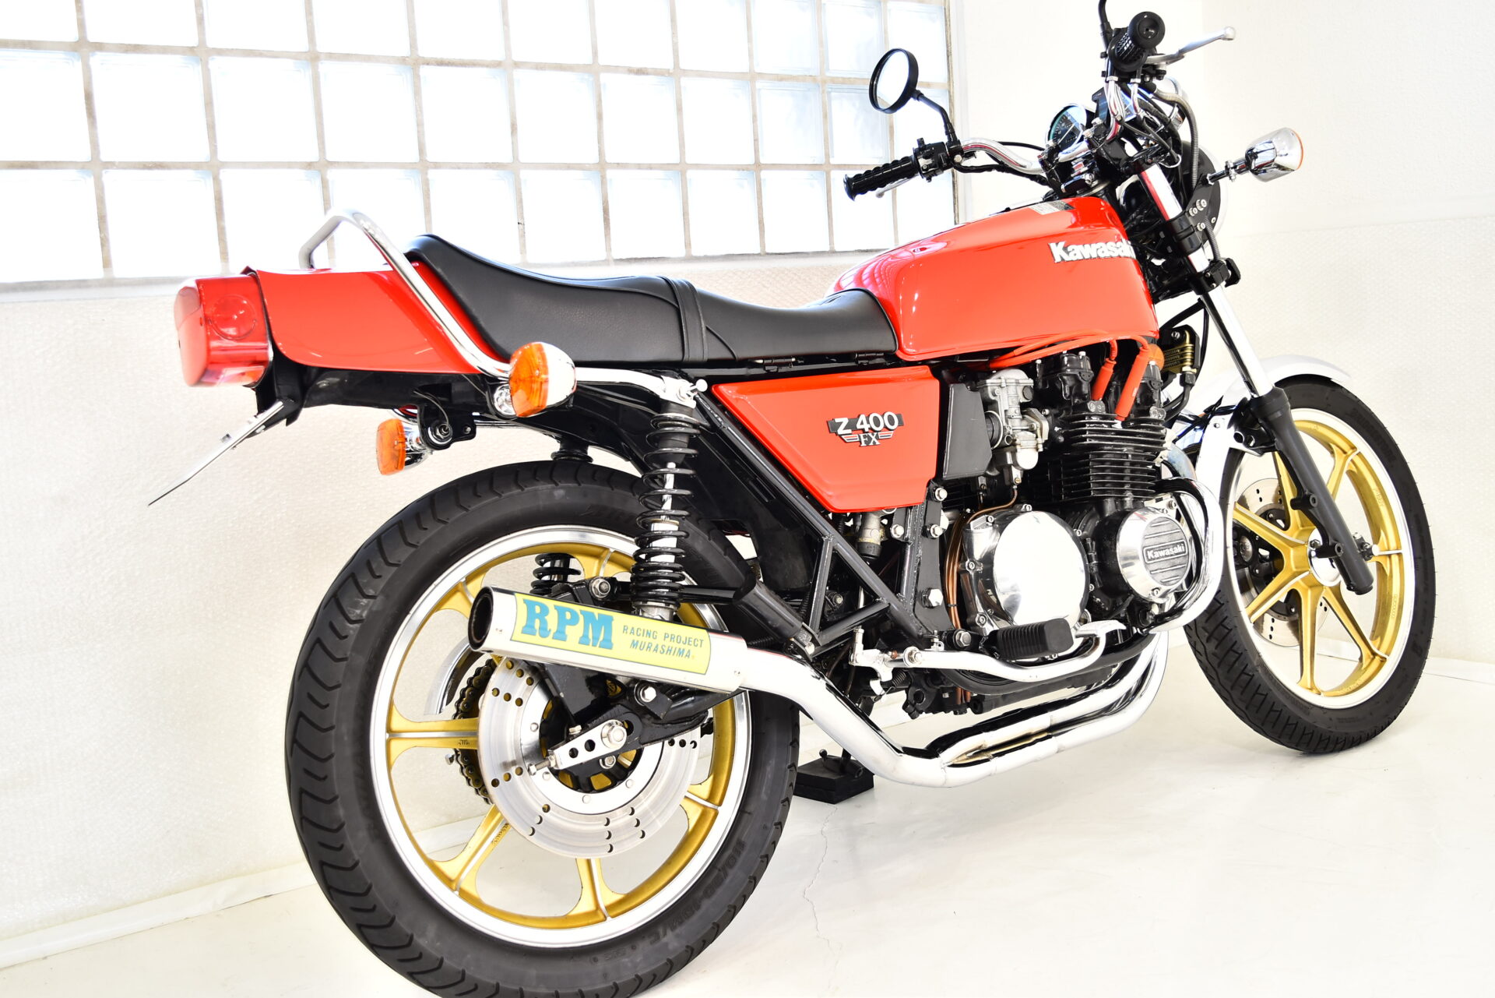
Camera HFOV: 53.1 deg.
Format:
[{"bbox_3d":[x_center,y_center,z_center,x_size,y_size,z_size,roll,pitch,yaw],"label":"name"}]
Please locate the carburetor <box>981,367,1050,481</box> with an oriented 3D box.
[{"bbox_3d":[0.368,-0.101,2.050,0.100,0.155,0.080,-8,-3,-34],"label":"carburetor"}]

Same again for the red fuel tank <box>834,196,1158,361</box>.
[{"bbox_3d":[0.319,-0.311,2.180,0.535,0.240,0.275,-9,-2,-32],"label":"red fuel tank"}]

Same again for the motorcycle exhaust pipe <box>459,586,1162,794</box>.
[{"bbox_3d":[0.139,0.203,1.894,1.115,0.355,0.305,-8,-3,-34],"label":"motorcycle exhaust pipe"}]

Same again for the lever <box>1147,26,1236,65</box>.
[{"bbox_3d":[0.616,-0.625,2.080,0.045,0.026,0.185,-9,6,-16],"label":"lever"}]

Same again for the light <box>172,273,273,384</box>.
[{"bbox_3d":[-0.567,-0.170,1.611,0.075,0.107,0.165,-9,-2,-32],"label":"light"}]

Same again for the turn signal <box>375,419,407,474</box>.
[{"bbox_3d":[-0.443,-0.068,1.904,0.068,0.078,0.080,-8,-3,-34],"label":"turn signal"}]

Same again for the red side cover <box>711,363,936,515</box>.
[{"bbox_3d":[0.114,-0.068,1.879,0.345,0.178,0.055,-9,-2,-32],"label":"red side cover"}]

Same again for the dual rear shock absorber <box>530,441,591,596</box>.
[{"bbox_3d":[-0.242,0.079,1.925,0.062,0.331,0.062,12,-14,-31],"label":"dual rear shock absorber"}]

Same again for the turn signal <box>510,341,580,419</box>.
[{"bbox_3d":[-0.214,-0.125,1.568,0.070,0.080,0.080,-8,-3,-34],"label":"turn signal"}]

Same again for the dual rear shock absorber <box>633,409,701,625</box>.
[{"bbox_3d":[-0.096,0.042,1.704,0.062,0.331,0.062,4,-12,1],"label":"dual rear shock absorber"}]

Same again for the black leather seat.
[{"bbox_3d":[-0.141,-0.229,1.884,0.635,0.185,0.265,-9,-2,-32],"label":"black leather seat"}]

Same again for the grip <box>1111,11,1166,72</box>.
[{"bbox_3d":[0.535,-0.631,2.068,0.048,0.048,0.135,-10,4,0],"label":"grip"}]

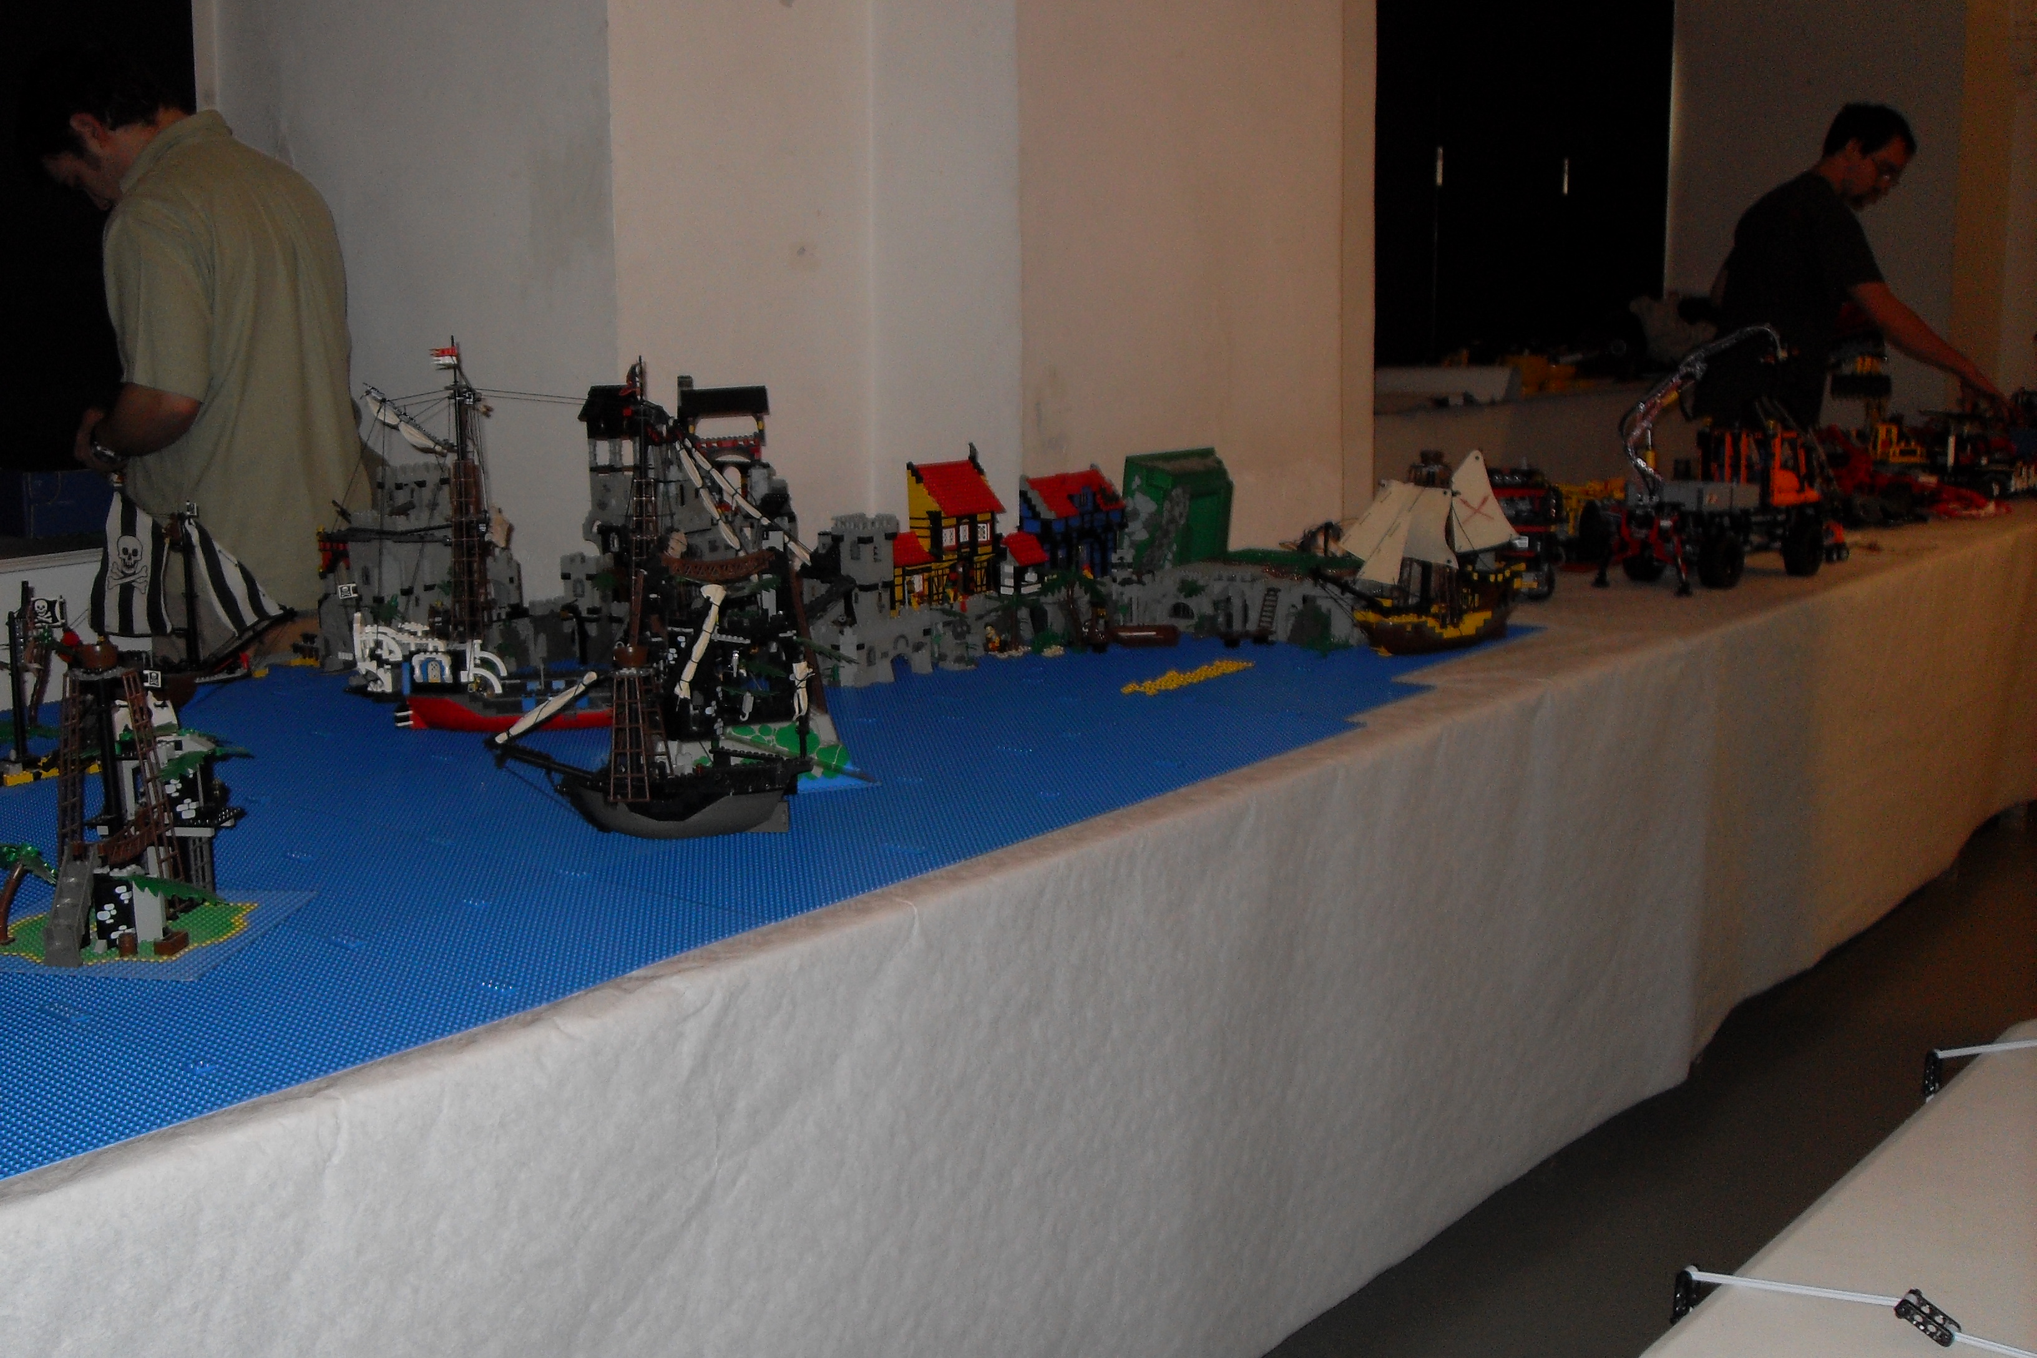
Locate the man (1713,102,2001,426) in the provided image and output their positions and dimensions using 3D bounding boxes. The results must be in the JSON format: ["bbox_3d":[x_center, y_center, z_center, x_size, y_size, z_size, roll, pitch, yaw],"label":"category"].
[{"bbox_3d":[2.033,-0.599,5.394,0.680,1.640,0.500,-2,11,-3],"label":"man"}]

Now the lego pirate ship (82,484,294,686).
[{"bbox_3d":[-1.097,-0.109,2.842,0.290,0.295,0.140,-3,11,-8],"label":"lego pirate ship"}]

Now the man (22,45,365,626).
[{"bbox_3d":[-1.229,-0.131,3.330,0.460,1.660,0.500,7,14,37],"label":"man"}]

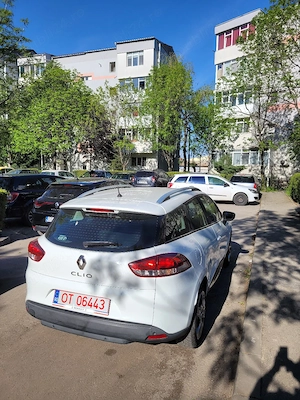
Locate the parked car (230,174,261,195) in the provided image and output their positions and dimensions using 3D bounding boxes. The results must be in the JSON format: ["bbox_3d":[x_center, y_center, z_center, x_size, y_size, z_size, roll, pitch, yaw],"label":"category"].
[{"bbox_3d":[6.198,-0.962,19.504,1.770,1.480,4.250,3,6,19],"label":"parked car"}]

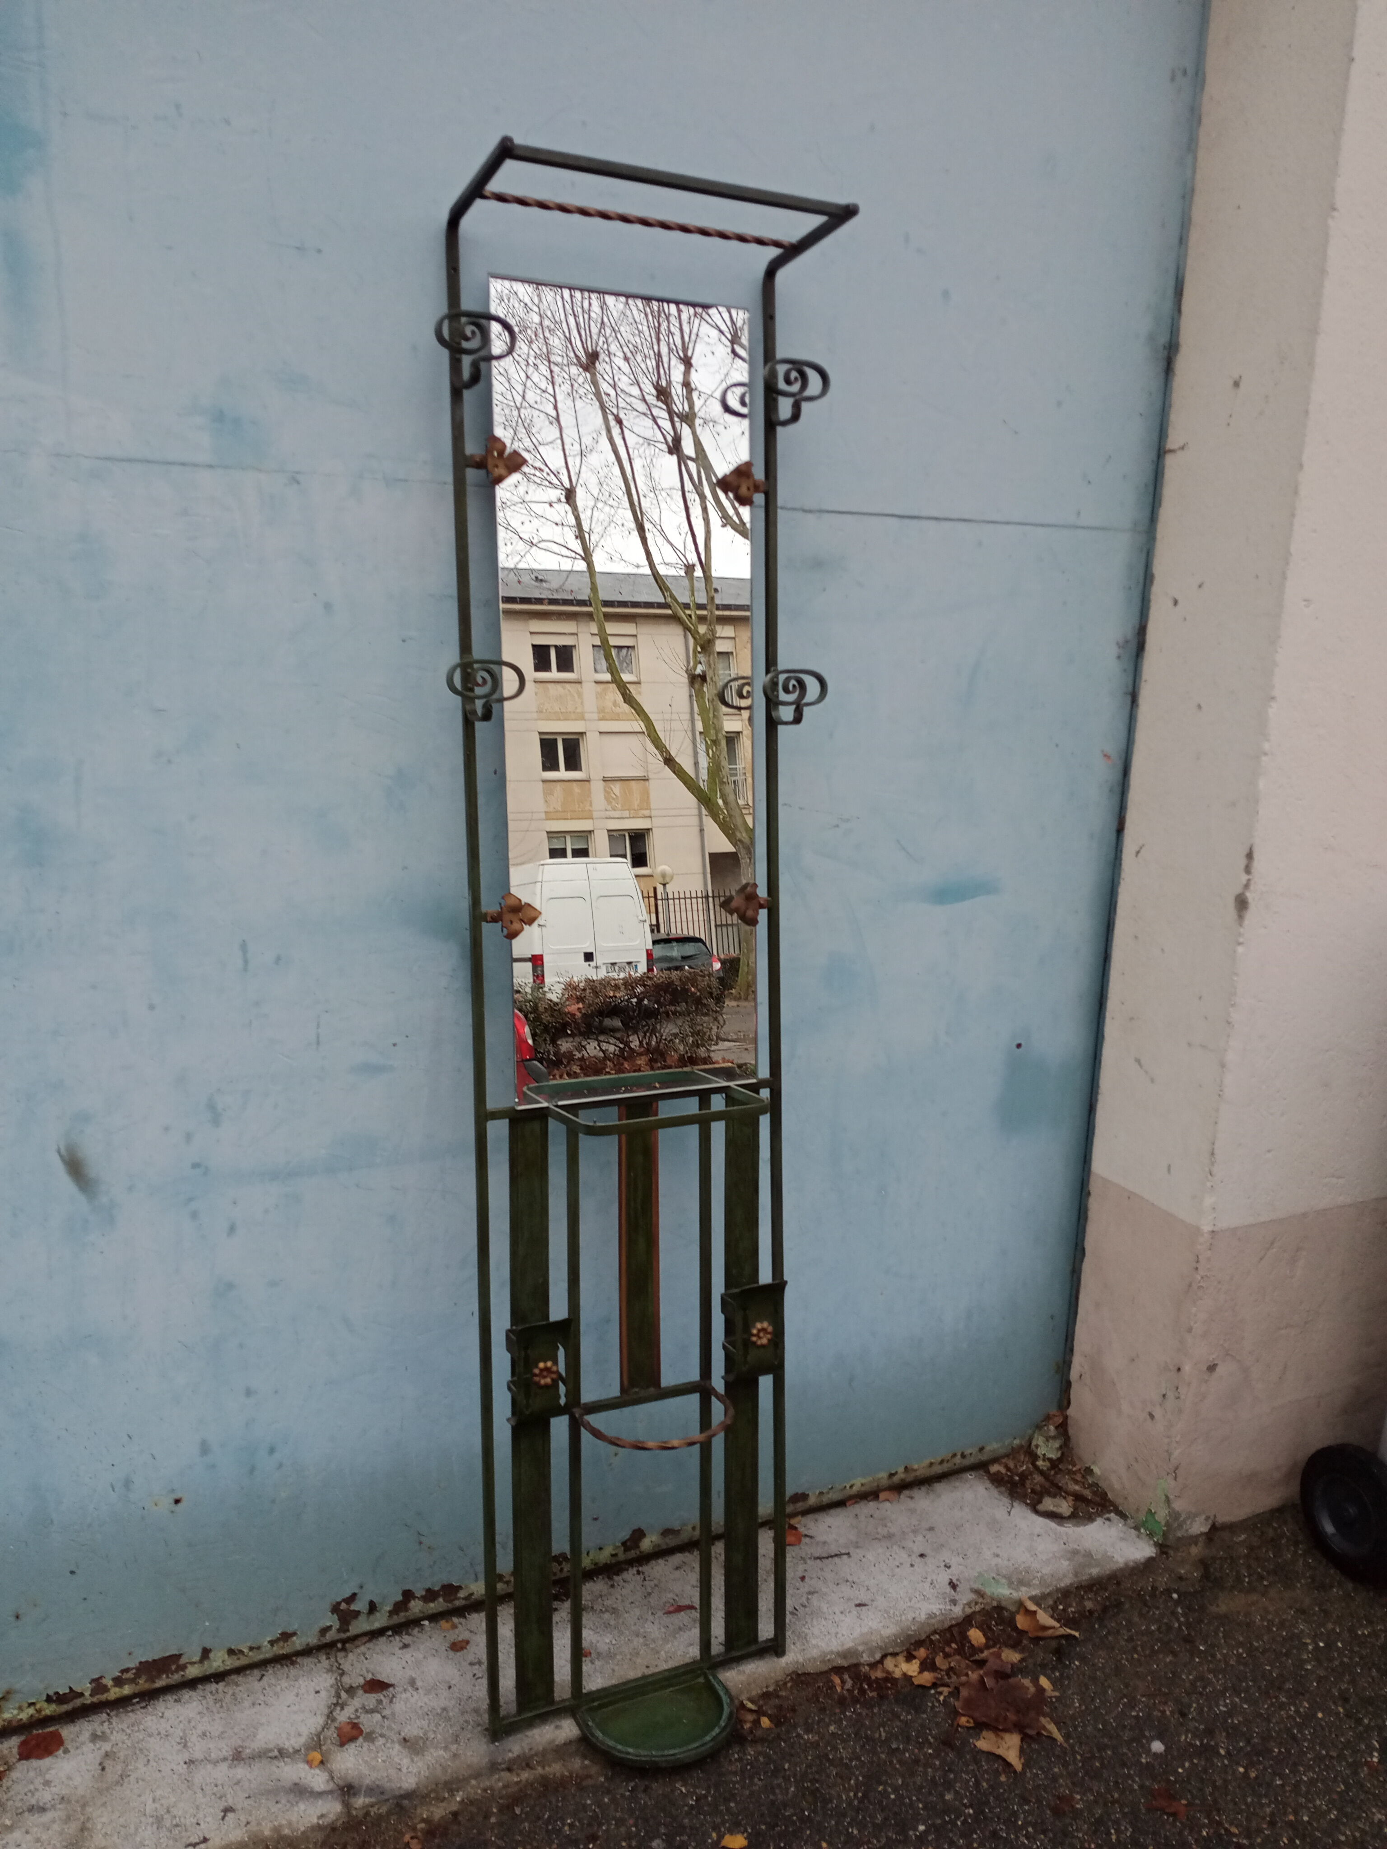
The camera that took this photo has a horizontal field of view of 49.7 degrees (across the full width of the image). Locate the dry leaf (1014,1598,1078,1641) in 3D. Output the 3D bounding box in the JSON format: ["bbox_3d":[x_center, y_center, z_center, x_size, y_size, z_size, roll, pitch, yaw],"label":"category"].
[{"bbox_3d":[0.512,1.033,2.200,0.060,0.024,0.093,-9,17,-40],"label":"dry leaf"}]

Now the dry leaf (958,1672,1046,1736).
[{"bbox_3d":[0.426,1.063,2.053,0.115,0.022,0.107,7,13,20],"label":"dry leaf"}]

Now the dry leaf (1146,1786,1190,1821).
[{"bbox_3d":[0.602,1.111,1.898,0.047,0.010,0.045,8,14,24],"label":"dry leaf"}]

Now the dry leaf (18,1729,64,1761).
[{"bbox_3d":[-0.825,1.039,1.893,0.054,0.008,0.049,-2,13,-19],"label":"dry leaf"}]

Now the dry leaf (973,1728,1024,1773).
[{"bbox_3d":[0.413,1.083,1.978,0.066,0.014,0.072,11,15,32],"label":"dry leaf"}]

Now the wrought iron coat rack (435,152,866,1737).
[{"bbox_3d":[-0.036,0.094,1.861,0.505,1.929,0.232,-3,6,-25],"label":"wrought iron coat rack"}]

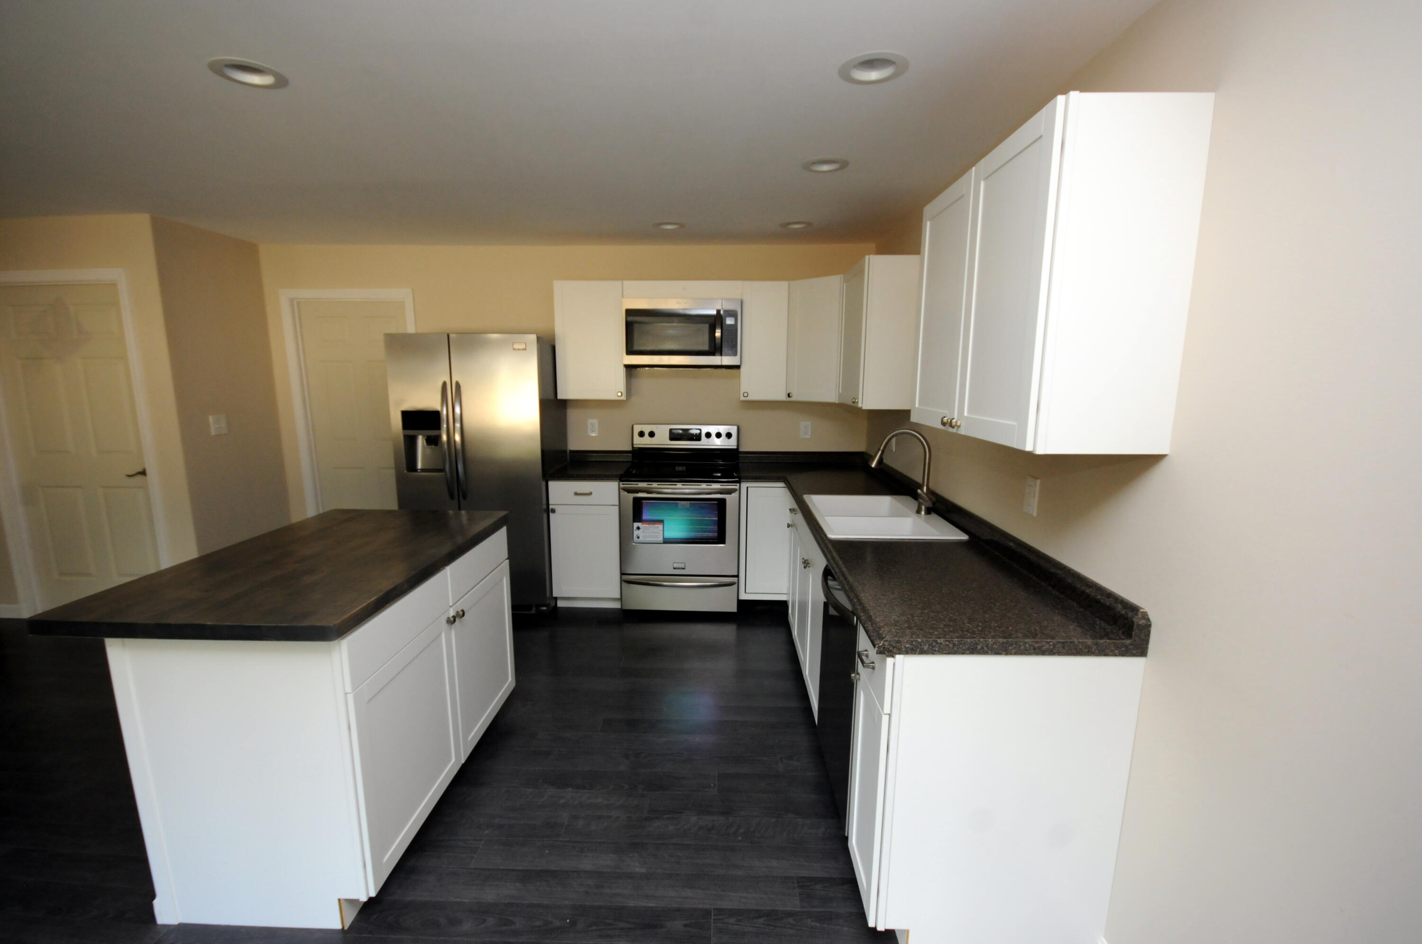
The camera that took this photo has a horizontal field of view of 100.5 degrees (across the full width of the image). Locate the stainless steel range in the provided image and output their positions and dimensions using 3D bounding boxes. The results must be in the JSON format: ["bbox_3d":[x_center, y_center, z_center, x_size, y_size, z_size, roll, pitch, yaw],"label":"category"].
[{"bbox_3d":[-0.190,0.298,4.017,0.754,1.180,0.690,0,9,2],"label":"stainless steel range"}]

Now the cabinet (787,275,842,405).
[{"bbox_3d":[0.652,-0.825,3.719,0.030,0.761,0.403,-9,13,-44],"label":"cabinet"}]

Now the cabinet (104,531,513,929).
[{"bbox_3d":[-1.240,0.767,2.168,0.632,0.876,1.152,0,10,1],"label":"cabinet"}]

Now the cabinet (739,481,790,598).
[{"bbox_3d":[0.350,0.429,4.084,0.310,0.836,0.625,0,10,1],"label":"cabinet"}]

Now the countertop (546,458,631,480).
[{"bbox_3d":[-0.799,-0.006,4.031,0.470,0.040,0.637,0,9,2],"label":"countertop"}]

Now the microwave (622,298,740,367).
[{"bbox_3d":[-0.176,-0.920,3.976,0.757,0.424,0.400,0,9,2],"label":"microwave"}]

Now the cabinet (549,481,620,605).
[{"bbox_3d":[-0.794,0.442,4.110,0.456,0.876,0.635,0,10,1],"label":"cabinet"}]

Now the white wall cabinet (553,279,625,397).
[{"bbox_3d":[-0.791,-0.858,3.894,0.451,0.761,0.030,0,10,1],"label":"white wall cabinet"}]

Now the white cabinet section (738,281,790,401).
[{"bbox_3d":[0.352,-0.851,3.866,0.303,0.761,0.030,0,10,1],"label":"white cabinet section"}]

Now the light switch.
[{"bbox_3d":[1.065,0.081,1.961,0.008,0.118,0.073,0,9,2],"label":"light switch"}]

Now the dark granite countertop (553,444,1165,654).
[{"bbox_3d":[0.013,0.146,2.882,2.160,0.121,2.908,0,9,2],"label":"dark granite countertop"}]

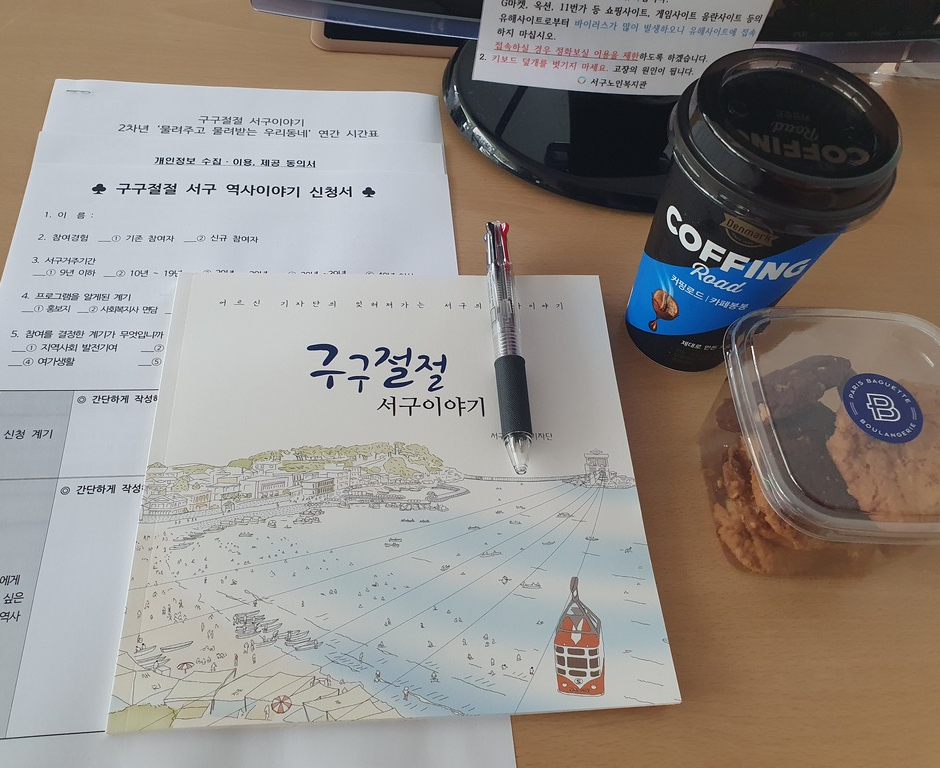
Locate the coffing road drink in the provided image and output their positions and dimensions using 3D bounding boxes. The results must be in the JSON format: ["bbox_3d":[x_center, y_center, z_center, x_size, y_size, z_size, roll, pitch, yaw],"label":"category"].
[{"bbox_3d":[0.110,-0.062,0.325,0.082,0.127,0.082,23,59,8],"label":"coffing road drink"}]

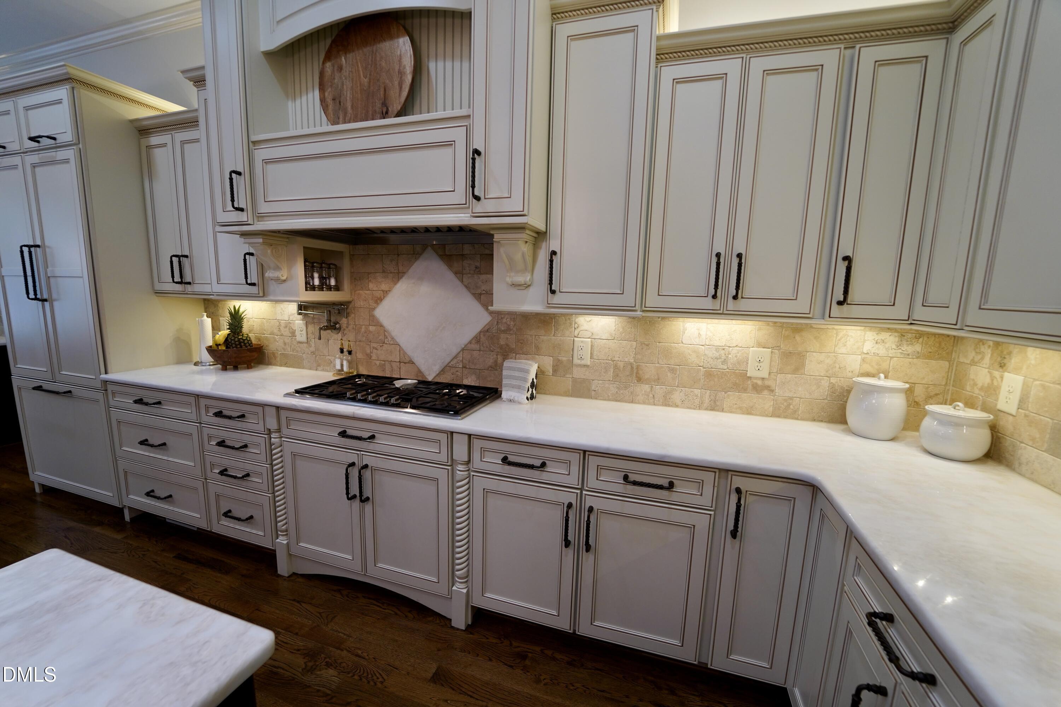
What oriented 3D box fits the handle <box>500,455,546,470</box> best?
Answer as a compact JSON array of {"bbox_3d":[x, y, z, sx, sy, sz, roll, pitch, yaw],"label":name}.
[{"bbox_3d":[-0.030,0.429,1.627,0.176,0.016,0.038,4,9,16],"label":"handle"}]

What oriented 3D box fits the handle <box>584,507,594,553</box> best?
[{"bbox_3d":[0.219,0.661,1.538,0.019,0.169,0.045,4,9,17],"label":"handle"}]

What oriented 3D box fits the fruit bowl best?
[{"bbox_3d":[-1.884,0.033,2.634,0.302,0.141,0.302,1,8,0],"label":"fruit bowl"}]

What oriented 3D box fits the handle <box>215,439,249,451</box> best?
[{"bbox_3d":[-1.505,0.462,2.080,0.176,0.016,0.038,4,9,16],"label":"handle"}]

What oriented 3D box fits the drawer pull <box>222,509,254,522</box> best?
[{"bbox_3d":[-1.515,0.839,2.135,0.176,0.016,0.038,4,9,16],"label":"drawer pull"}]

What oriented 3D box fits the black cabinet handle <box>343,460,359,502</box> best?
[{"bbox_3d":[-0.802,0.578,1.852,0.019,0.169,0.045,4,9,17],"label":"black cabinet handle"}]

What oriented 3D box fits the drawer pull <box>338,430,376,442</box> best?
[{"bbox_3d":[-0.777,0.367,1.846,0.176,0.016,0.038,4,9,16],"label":"drawer pull"}]

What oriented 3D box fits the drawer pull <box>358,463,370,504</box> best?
[{"bbox_3d":[-0.754,0.586,1.864,0.016,0.176,0.038,4,9,16],"label":"drawer pull"}]

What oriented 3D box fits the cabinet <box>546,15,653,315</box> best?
[{"bbox_3d":[0.315,-0.750,1.804,0.378,1.092,0.390,4,9,16],"label":"cabinet"}]

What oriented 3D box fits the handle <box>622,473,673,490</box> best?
[{"bbox_3d":[0.415,0.457,1.452,0.169,0.019,0.045,4,9,17],"label":"handle"}]

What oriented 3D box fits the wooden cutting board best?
[{"bbox_3d":[-0.708,-1.196,1.780,0.490,0.490,0.022,4,3,17],"label":"wooden cutting board"}]

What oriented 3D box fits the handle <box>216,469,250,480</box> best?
[{"bbox_3d":[-1.514,0.617,2.105,0.176,0.016,0.038,4,9,16],"label":"handle"}]

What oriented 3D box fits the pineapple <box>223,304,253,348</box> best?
[{"bbox_3d":[-1.784,-0.116,2.513,0.145,0.345,0.145,4,9,17],"label":"pineapple"}]

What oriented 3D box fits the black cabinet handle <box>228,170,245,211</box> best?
[{"bbox_3d":[-1.308,-0.725,1.842,0.019,0.169,0.045,4,9,17],"label":"black cabinet handle"}]

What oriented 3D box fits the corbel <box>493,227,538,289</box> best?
[{"bbox_3d":[-0.065,-0.379,1.702,0.142,0.230,0.162,4,9,16],"label":"corbel"}]

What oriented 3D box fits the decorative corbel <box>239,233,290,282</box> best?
[{"bbox_3d":[-1.341,-0.480,2.091,0.153,0.241,0.142,4,9,17],"label":"decorative corbel"}]

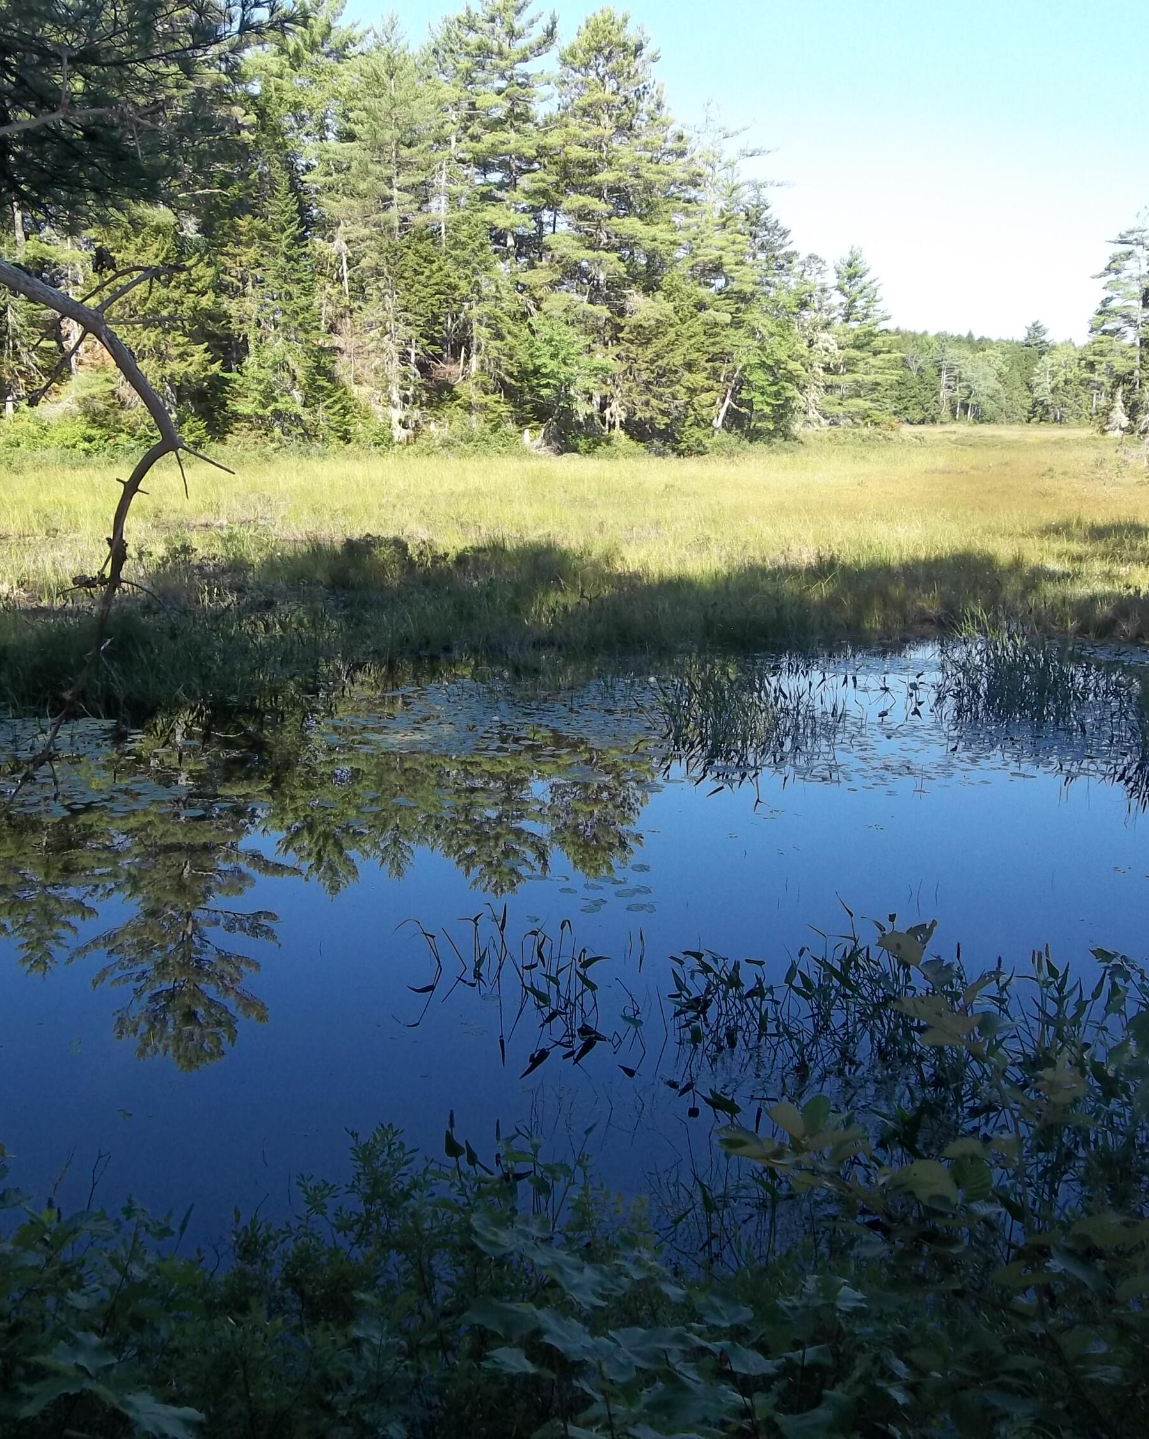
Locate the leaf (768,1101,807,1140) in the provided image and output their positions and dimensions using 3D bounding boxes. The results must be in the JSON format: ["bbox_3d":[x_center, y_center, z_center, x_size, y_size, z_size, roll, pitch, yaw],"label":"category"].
[{"bbox_3d":[0.256,0.482,1.800,0.044,0.018,0.054,-39,56,-23],"label":"leaf"}]

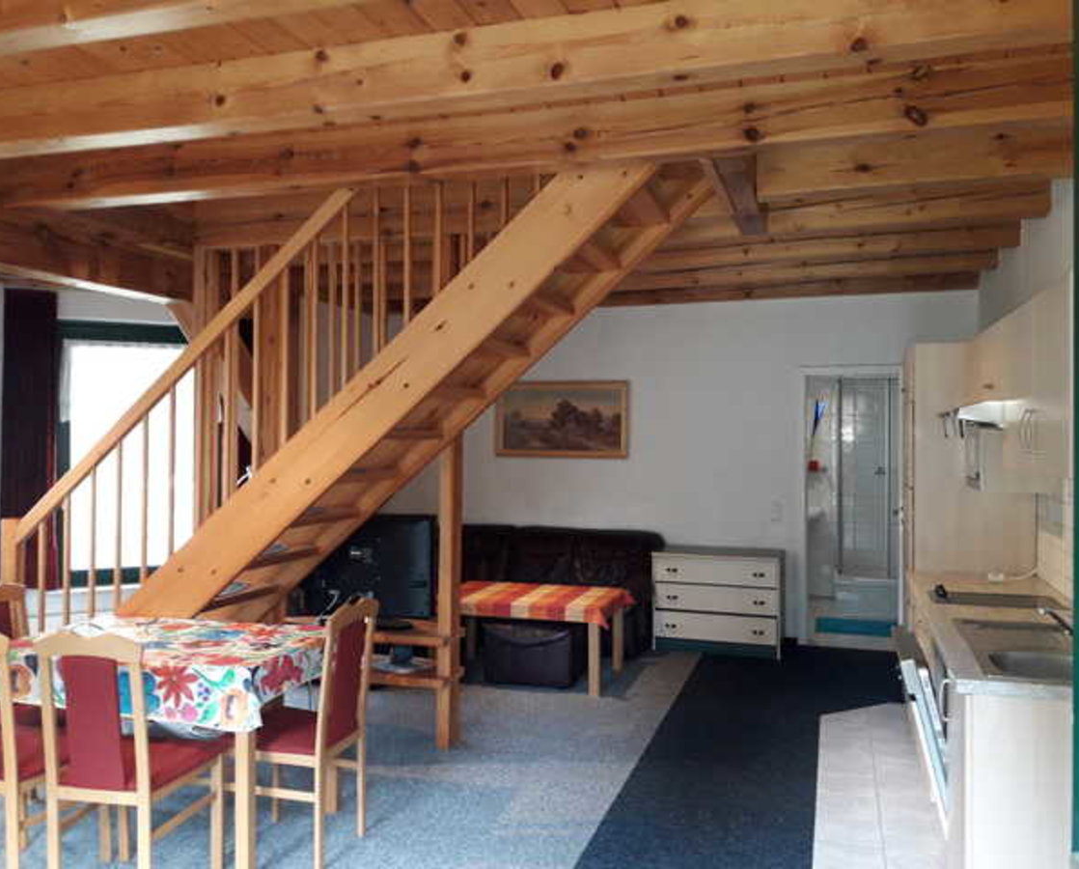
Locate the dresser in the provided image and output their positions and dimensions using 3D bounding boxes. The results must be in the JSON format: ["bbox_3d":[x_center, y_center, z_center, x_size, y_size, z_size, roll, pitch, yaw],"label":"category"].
[{"bbox_3d":[1.294,1.192,6.758,0.882,0.698,0.464,0,1,18],"label":"dresser"}]

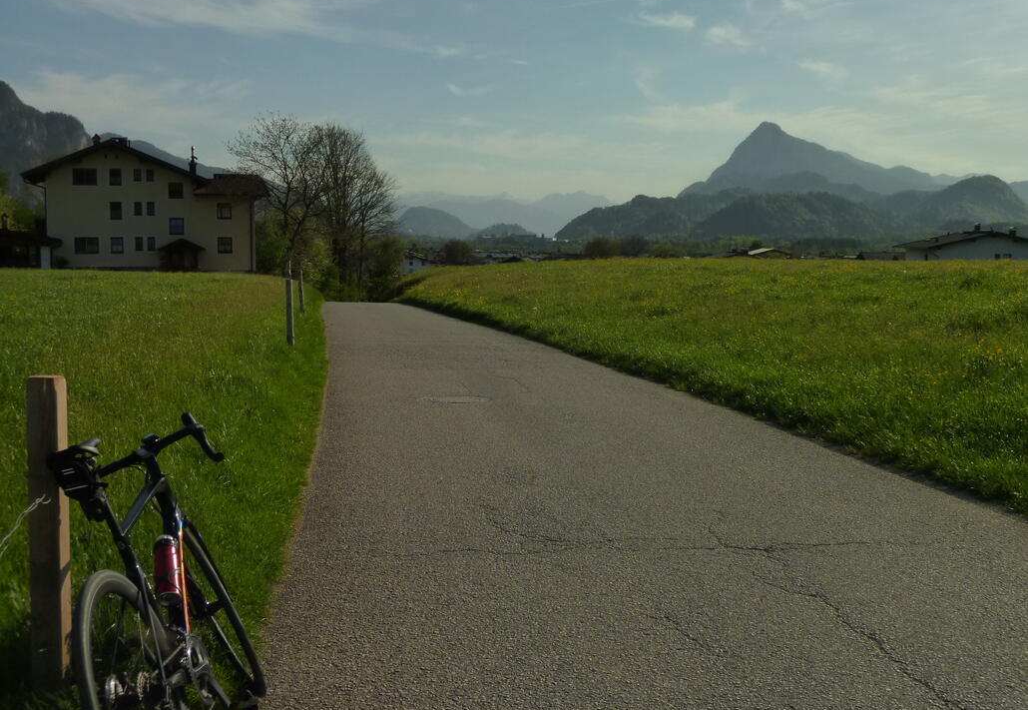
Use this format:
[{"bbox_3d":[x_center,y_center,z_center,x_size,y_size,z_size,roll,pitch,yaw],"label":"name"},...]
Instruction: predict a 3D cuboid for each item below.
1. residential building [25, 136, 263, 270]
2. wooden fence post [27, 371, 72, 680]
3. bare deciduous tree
[{"bbox_3d":[-30.595,-12.695,100.895,18.800,10.800,13.000,-1,5,-10],"label":"residential building"},{"bbox_3d":[-1.356,0.532,3.472,0.084,0.935,0.084,1,5,-1],"label":"wooden fence post"},{"bbox_3d":[-15.960,-10.752,80.000,6.400,10.800,6.400,0,5,0],"label":"bare deciduous tree"}]

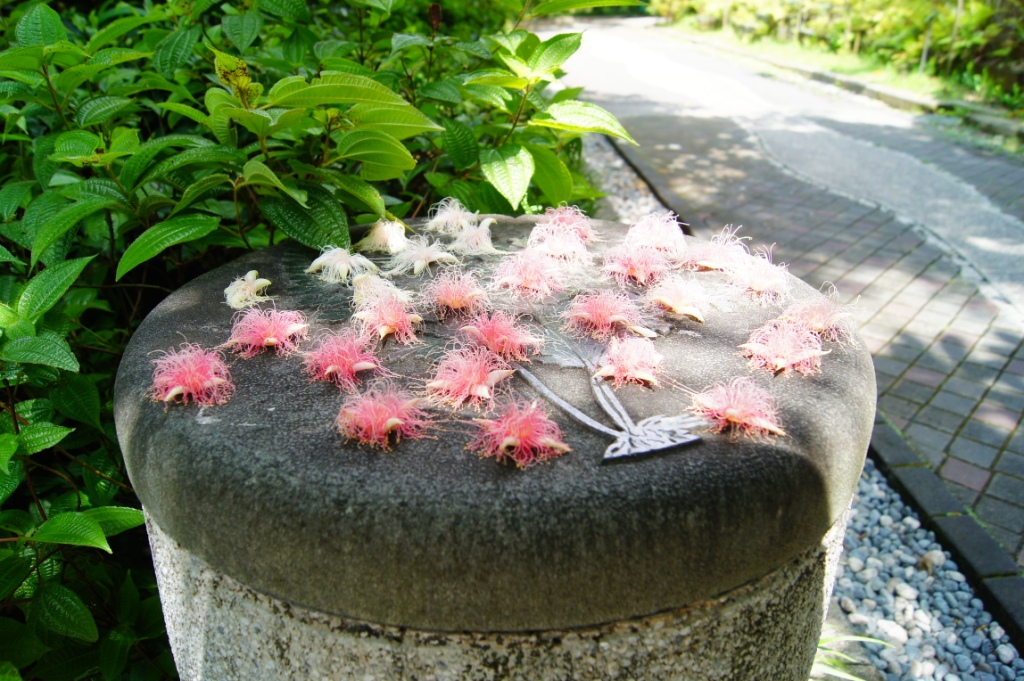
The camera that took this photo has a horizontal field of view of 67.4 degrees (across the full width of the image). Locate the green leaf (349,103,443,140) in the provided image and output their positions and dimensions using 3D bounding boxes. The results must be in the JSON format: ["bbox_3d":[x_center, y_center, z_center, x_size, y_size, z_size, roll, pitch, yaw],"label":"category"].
[{"bbox_3d":[-0.131,-0.241,0.850,0.105,0.020,0.045,11,66,10],"label":"green leaf"}]

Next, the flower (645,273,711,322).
[{"bbox_3d":[0.133,-0.038,0.610,0.052,0.031,0.052,1,24,0],"label":"flower"}]

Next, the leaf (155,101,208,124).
[{"bbox_3d":[-0.387,-0.271,0.920,0.070,0.018,0.034,-2,46,-28],"label":"leaf"}]

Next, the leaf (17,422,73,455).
[{"bbox_3d":[-0.439,0.092,0.720,0.055,0.015,0.034,-7,51,-14],"label":"leaf"}]

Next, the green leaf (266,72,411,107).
[{"bbox_3d":[-0.167,-0.241,0.740,0.134,0.022,0.048,-1,-10,6],"label":"green leaf"}]

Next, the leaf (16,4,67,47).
[{"bbox_3d":[-0.521,-0.348,0.850,0.048,0.016,0.070,-2,65,0],"label":"leaf"}]

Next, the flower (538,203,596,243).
[{"bbox_3d":[0.059,-0.128,0.814,0.062,0.031,0.062,1,24,0],"label":"flower"}]

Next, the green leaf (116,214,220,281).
[{"bbox_3d":[-0.354,-0.096,0.790,0.130,0.018,0.045,-31,55,-12],"label":"green leaf"}]

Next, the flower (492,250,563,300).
[{"bbox_3d":[0.012,-0.055,0.608,0.059,0.029,0.053,1,24,1],"label":"flower"}]

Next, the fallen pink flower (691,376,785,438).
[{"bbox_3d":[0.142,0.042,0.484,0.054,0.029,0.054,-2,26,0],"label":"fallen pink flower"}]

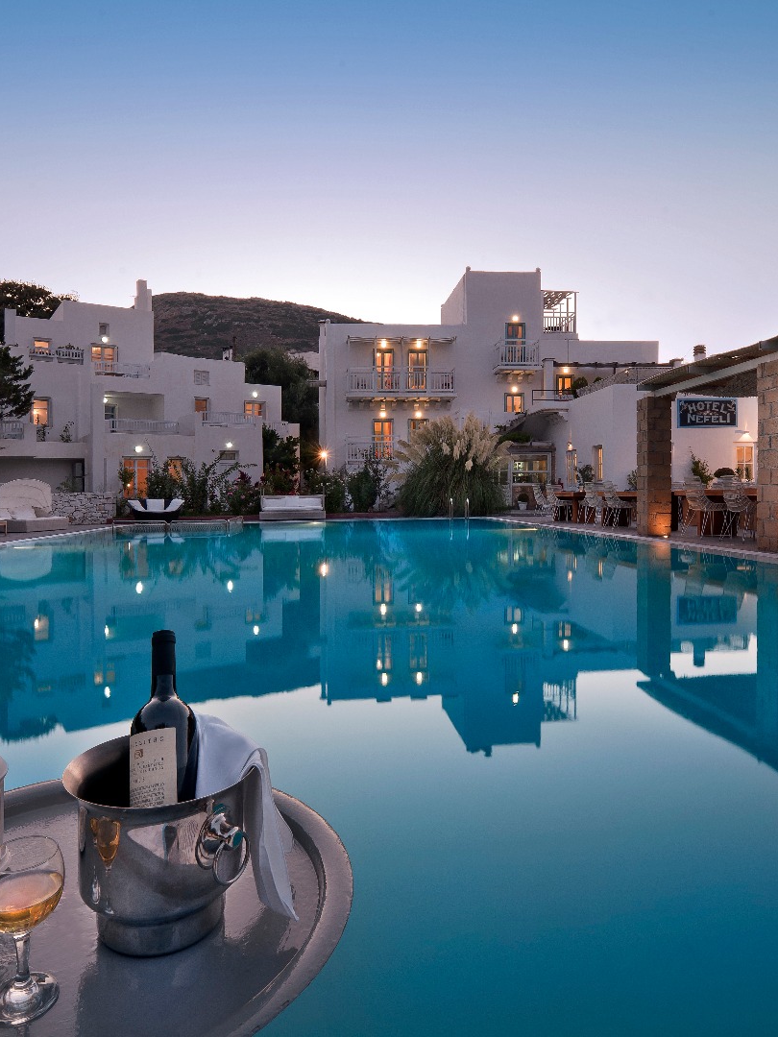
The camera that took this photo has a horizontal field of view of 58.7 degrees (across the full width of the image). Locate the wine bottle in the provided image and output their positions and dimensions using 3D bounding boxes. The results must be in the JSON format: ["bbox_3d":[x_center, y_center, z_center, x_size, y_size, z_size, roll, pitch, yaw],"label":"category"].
[{"bbox_3d":[-0.266,0.283,0.820,0.075,0.305,0.075,0,1,22],"label":"wine bottle"}]

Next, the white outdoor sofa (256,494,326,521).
[{"bbox_3d":[-2.900,-0.330,20.700,1.980,0.740,1.100,-1,1,-6],"label":"white outdoor sofa"}]

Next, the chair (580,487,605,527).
[{"bbox_3d":[4.530,-0.290,15.200,0.570,0.890,0.520,-1,2,-3],"label":"chair"}]

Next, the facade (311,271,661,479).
[{"bbox_3d":[4.700,-6.300,37.000,16.300,11.000,8.000,-1,2,-6],"label":"facade"}]

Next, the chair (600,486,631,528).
[{"bbox_3d":[4.050,-0.240,12.000,0.560,0.830,0.500,-1,1,-7],"label":"chair"}]

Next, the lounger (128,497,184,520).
[{"bbox_3d":[-7.100,-0.260,21.100,1.720,0.690,1.000,-1,1,-10],"label":"lounger"}]

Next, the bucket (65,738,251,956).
[{"bbox_3d":[-0.266,0.379,0.816,0.225,0.190,0.212,1,3,0],"label":"bucket"}]

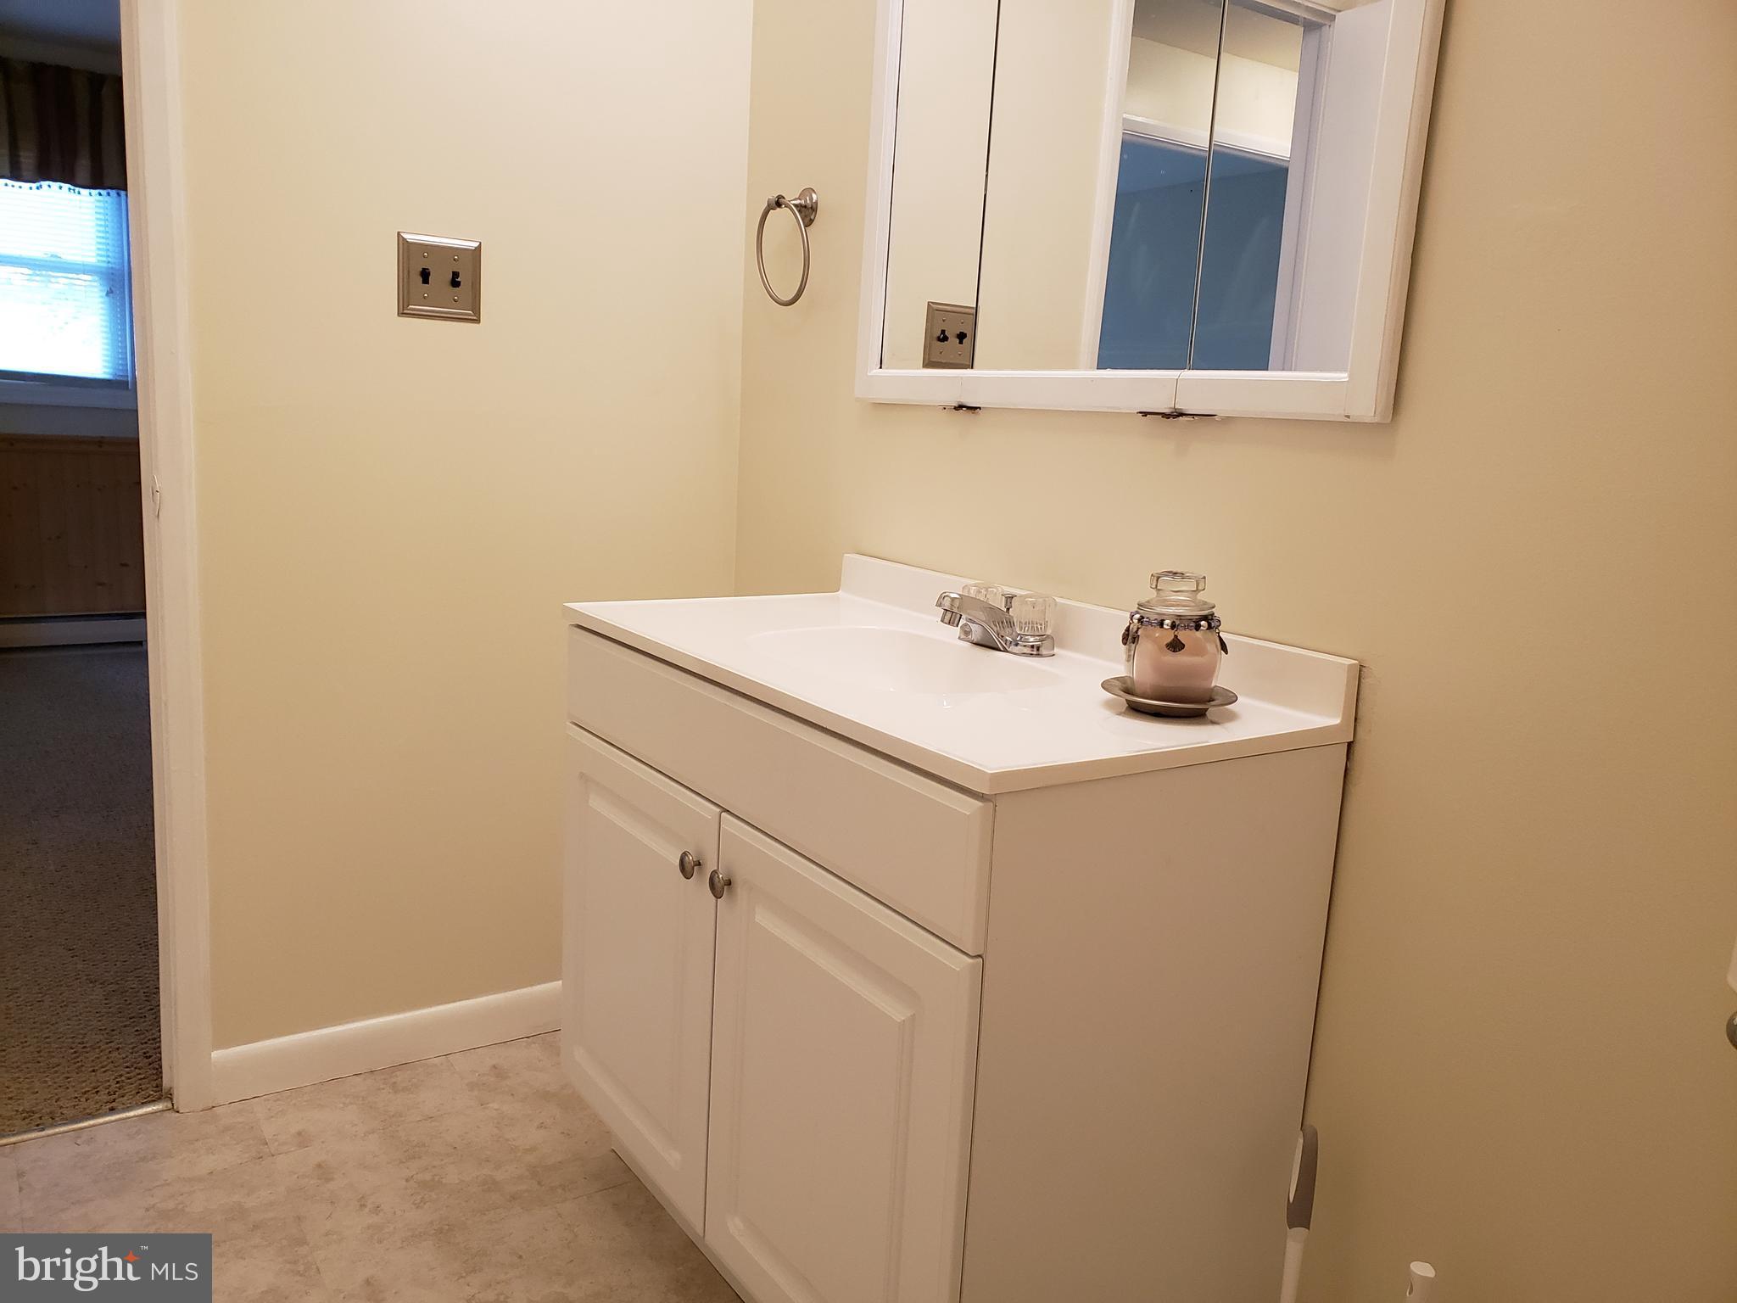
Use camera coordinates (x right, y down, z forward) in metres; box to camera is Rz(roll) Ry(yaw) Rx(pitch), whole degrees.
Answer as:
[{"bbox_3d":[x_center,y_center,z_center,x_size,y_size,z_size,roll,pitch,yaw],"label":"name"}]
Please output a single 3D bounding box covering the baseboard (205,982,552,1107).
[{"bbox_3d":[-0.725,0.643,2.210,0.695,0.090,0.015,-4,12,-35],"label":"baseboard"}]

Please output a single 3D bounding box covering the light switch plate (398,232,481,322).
[{"bbox_3d":[-0.653,-0.570,1.996,0.126,0.124,0.015,-4,12,-35],"label":"light switch plate"}]

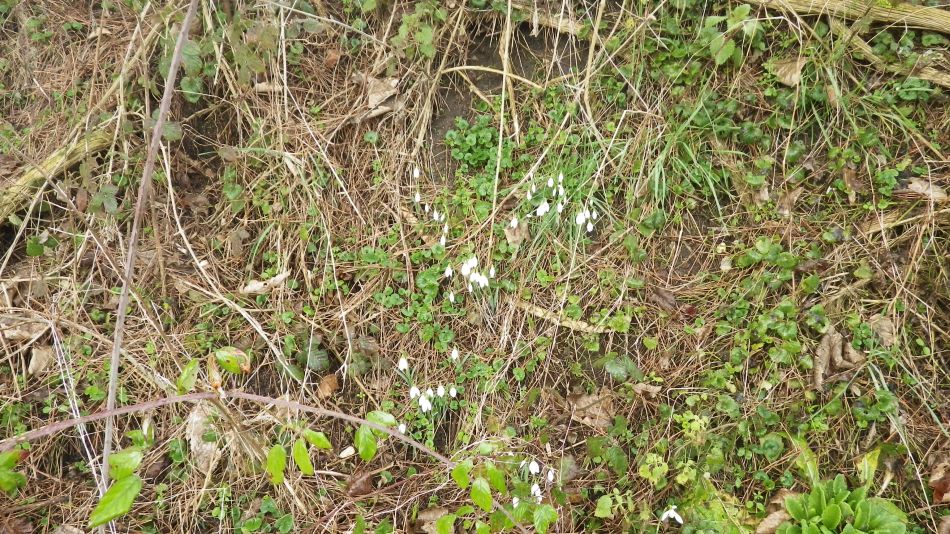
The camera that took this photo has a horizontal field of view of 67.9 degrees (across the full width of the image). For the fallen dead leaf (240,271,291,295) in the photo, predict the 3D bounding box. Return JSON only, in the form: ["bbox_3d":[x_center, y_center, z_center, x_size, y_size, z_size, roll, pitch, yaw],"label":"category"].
[{"bbox_3d":[-0.387,0.029,1.304,0.095,0.020,0.030,-22,64,-11],"label":"fallen dead leaf"}]

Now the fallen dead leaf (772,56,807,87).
[{"bbox_3d":[0.689,-0.428,1.544,0.069,0.020,0.066,25,65,13],"label":"fallen dead leaf"}]

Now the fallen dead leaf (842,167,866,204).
[{"bbox_3d":[0.756,-0.162,1.404,0.040,0.020,0.090,5,62,3],"label":"fallen dead leaf"}]

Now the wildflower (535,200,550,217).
[{"bbox_3d":[0.133,-0.115,1.386,0.031,0.030,0.027,0,23,0],"label":"wildflower"}]

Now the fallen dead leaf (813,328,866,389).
[{"bbox_3d":[0.635,0.161,1.226,0.085,0.035,0.114,12,63,6],"label":"fallen dead leaf"}]

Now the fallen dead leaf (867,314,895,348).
[{"bbox_3d":[0.764,0.116,1.316,0.047,0.020,0.067,-9,65,-4],"label":"fallen dead leaf"}]

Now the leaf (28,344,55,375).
[{"bbox_3d":[-0.758,0.162,1.234,0.043,0.020,0.052,3,62,2],"label":"leaf"}]

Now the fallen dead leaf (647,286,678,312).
[{"bbox_3d":[0.343,0.059,1.289,0.059,0.018,0.035,40,69,19],"label":"fallen dead leaf"}]

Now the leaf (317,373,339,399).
[{"bbox_3d":[-0.267,0.212,1.272,0.034,0.015,0.053,28,68,12],"label":"leaf"}]

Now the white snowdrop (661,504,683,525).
[{"bbox_3d":[0.316,0.397,1.132,0.035,0.030,0.030,0,23,0],"label":"white snowdrop"}]

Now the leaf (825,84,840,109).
[{"bbox_3d":[0.789,-0.377,1.551,0.029,0.015,0.064,-11,65,-5],"label":"leaf"}]

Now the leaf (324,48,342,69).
[{"bbox_3d":[-0.314,-0.463,1.565,0.036,0.015,0.050,2,62,1],"label":"leaf"}]

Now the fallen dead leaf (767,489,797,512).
[{"bbox_3d":[0.491,0.371,1.122,0.053,0.022,0.037,-8,63,-4],"label":"fallen dead leaf"}]

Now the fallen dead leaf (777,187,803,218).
[{"bbox_3d":[0.643,-0.135,1.435,0.041,0.020,0.073,30,68,14],"label":"fallen dead leaf"}]

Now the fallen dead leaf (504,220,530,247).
[{"bbox_3d":[0.085,-0.070,1.404,0.050,0.020,0.058,0,65,0],"label":"fallen dead leaf"}]

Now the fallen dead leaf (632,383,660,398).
[{"bbox_3d":[0.294,0.212,1.208,0.048,0.018,0.027,5,62,2],"label":"fallen dead leaf"}]

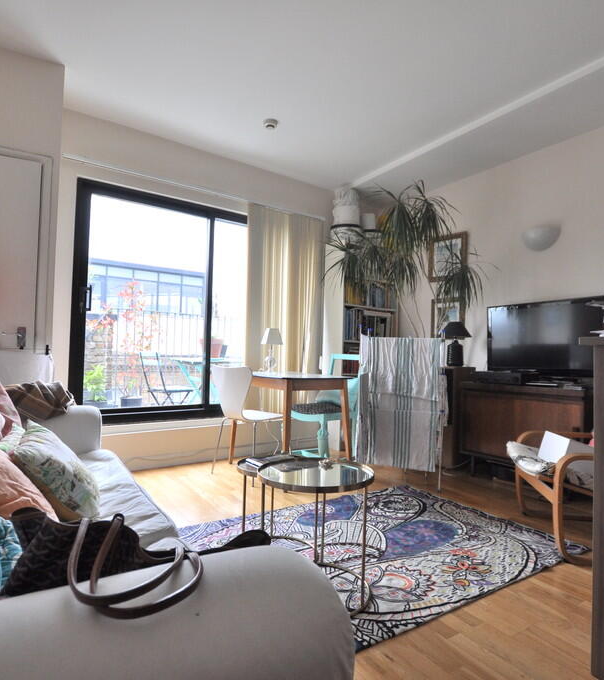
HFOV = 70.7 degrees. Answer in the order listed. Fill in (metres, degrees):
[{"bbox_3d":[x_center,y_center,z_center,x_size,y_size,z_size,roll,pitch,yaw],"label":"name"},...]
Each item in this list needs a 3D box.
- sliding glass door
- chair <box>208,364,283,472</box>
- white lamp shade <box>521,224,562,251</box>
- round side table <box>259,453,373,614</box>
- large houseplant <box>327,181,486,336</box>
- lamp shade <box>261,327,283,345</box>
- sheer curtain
[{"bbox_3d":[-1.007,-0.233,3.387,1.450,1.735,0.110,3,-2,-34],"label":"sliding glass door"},{"bbox_3d":[-0.360,0.604,3.222,0.460,0.800,0.510,0,-2,38],"label":"chair"},{"bbox_3d":[1.754,-0.756,3.171,0.130,0.165,0.275,3,-2,-34],"label":"white lamp shade"},{"bbox_3d":[0.052,0.742,1.677,0.475,0.455,0.475,1,-2,0],"label":"round side table"},{"bbox_3d":[0.834,-0.137,3.576,1.000,2.340,1.050,3,-2,-34],"label":"large houseplant"},{"bbox_3d":[-0.248,-0.031,3.474,0.145,0.140,0.145,3,-2,-34],"label":"lamp shade"},{"bbox_3d":[-0.138,-0.253,3.863,0.850,1.840,0.110,3,-2,-34],"label":"sheer curtain"}]

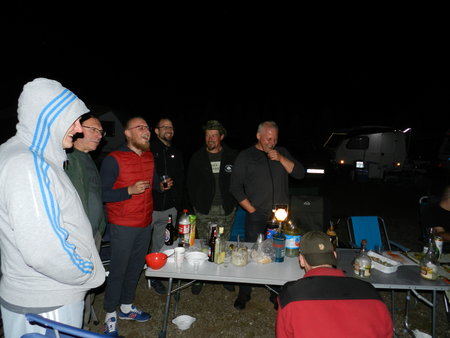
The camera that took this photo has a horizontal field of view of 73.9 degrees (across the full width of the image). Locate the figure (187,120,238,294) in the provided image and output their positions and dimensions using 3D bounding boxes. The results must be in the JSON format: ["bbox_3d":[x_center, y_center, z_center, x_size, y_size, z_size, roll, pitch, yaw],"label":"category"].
[{"bbox_3d":[-0.128,0.388,3.167,0.552,1.783,0.355,0,5,-3],"label":"figure"}]

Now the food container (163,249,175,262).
[{"bbox_3d":[-0.409,0.677,2.310,0.172,0.054,0.172,0,5,0],"label":"food container"}]

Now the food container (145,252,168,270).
[{"bbox_3d":[-0.490,0.674,2.164,0.156,0.084,0.156,0,5,0],"label":"food container"}]

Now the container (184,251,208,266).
[{"bbox_3d":[-0.208,0.683,2.257,0.174,0.057,0.174,0,5,0],"label":"container"}]

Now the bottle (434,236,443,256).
[{"bbox_3d":[1.772,0.647,2.471,0.062,0.175,0.062,6,8,35],"label":"bottle"}]

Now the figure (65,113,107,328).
[{"bbox_3d":[-1.163,0.497,2.360,0.400,1.790,0.540,5,7,28],"label":"figure"}]

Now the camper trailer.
[{"bbox_3d":[6.300,-0.830,13.900,3.700,2.500,2.100,1,5,17],"label":"camper trailer"}]

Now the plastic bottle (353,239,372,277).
[{"bbox_3d":[0.948,0.607,2.058,0.108,0.241,0.108,0,5,0],"label":"plastic bottle"}]

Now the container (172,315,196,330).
[{"bbox_3d":[-0.358,1.351,2.646,0.190,0.070,0.165,1,6,0],"label":"container"}]

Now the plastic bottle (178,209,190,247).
[{"bbox_3d":[-0.349,0.510,2.576,0.098,0.318,0.098,1,6,0],"label":"plastic bottle"}]

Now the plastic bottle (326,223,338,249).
[{"bbox_3d":[0.916,0.579,2.550,0.085,0.250,0.085,1,6,0],"label":"plastic bottle"}]

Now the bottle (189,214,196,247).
[{"bbox_3d":[-0.286,0.543,2.648,0.069,0.271,0.069,0,5,0],"label":"bottle"}]

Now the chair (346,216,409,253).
[{"bbox_3d":[1.478,0.909,3.020,0.512,0.778,0.512,0,5,-3],"label":"chair"}]

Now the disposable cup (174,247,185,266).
[{"bbox_3d":[-0.337,0.656,2.245,0.079,0.106,0.079,0,5,0],"label":"disposable cup"}]

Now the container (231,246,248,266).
[{"bbox_3d":[0.113,0.657,2.254,0.128,0.108,0.128,0,5,0],"label":"container"}]

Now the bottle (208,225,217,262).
[{"bbox_3d":[-0.098,0.575,2.284,0.064,0.265,0.064,1,6,0],"label":"bottle"}]

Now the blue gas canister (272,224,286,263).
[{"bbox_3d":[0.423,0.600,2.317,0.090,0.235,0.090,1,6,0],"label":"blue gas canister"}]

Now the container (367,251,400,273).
[{"bbox_3d":[1.195,0.713,2.307,0.130,0.050,0.265,0,7,-12],"label":"container"}]

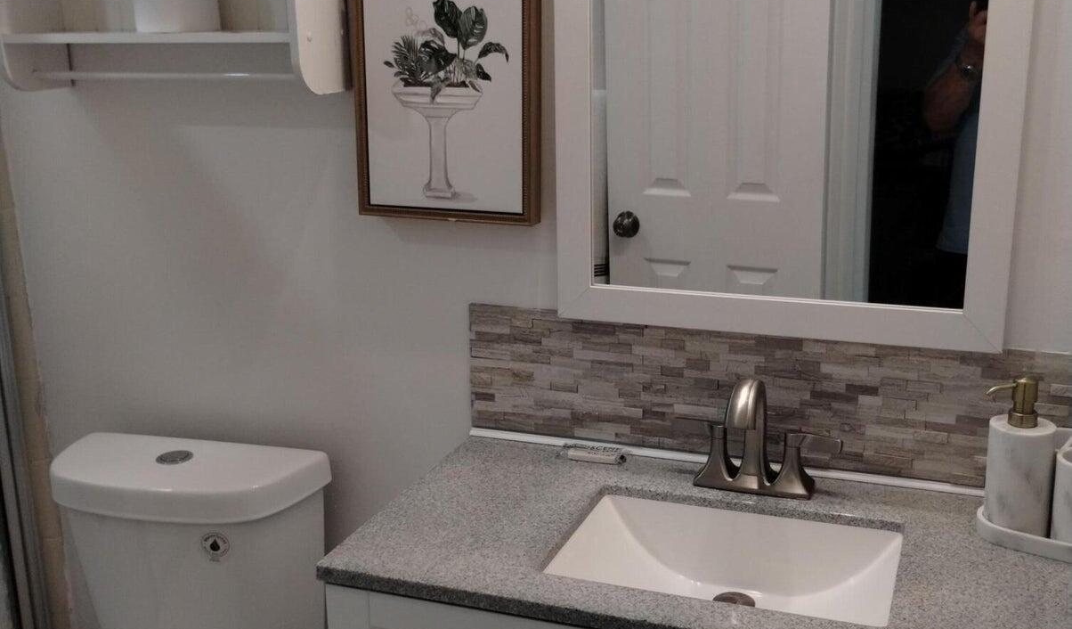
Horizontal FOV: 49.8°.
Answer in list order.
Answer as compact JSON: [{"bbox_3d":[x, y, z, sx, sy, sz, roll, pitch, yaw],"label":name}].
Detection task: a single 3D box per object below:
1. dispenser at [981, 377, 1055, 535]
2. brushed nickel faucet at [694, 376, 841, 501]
[{"bbox_3d":[0.598,0.175,1.438,0.089,0.205,0.076,-1,15,-2],"label":"dispenser"},{"bbox_3d":[0.294,0.171,1.574,0.231,0.169,0.170,4,16,20],"label":"brushed nickel faucet"}]

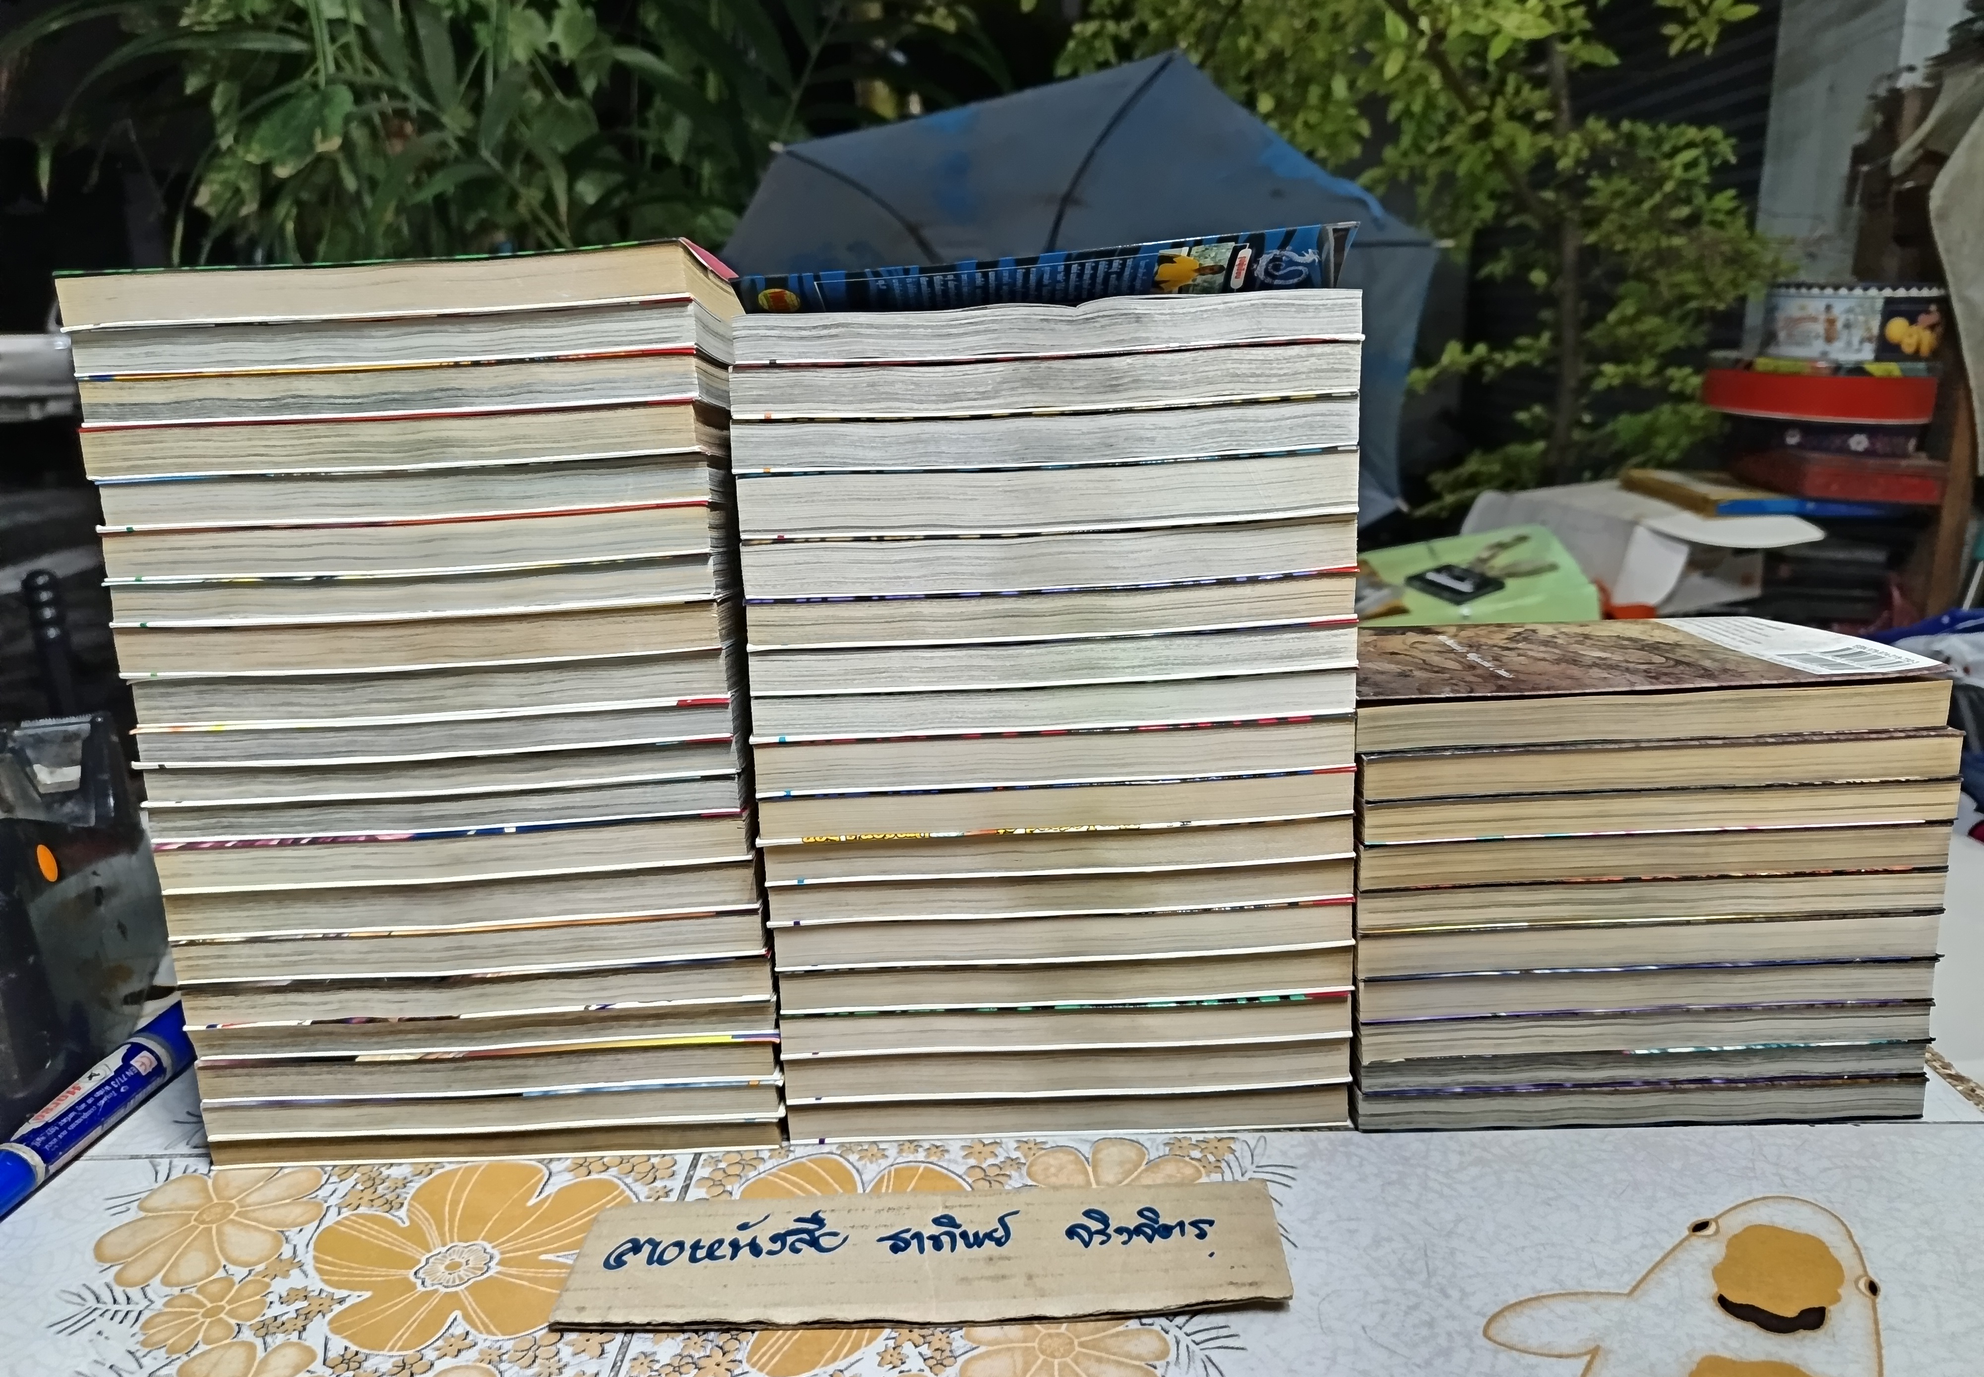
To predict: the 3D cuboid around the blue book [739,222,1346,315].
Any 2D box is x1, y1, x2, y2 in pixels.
[{"bbox_3d":[0.017,-0.132,0.451,0.182,0.024,0.105,-1,10,2],"label":"blue book"}]

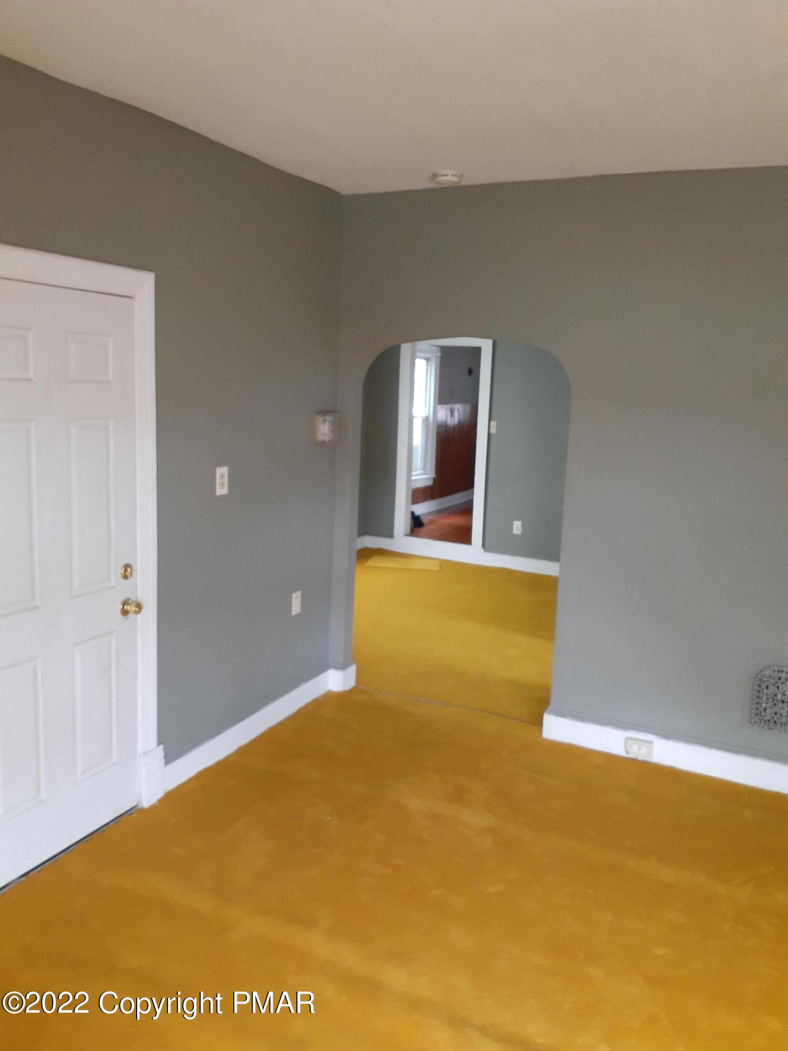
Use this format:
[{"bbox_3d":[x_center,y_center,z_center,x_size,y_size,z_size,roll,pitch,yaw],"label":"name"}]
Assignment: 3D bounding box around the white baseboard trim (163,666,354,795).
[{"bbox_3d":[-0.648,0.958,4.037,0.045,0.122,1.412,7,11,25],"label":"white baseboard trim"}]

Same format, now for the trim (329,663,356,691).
[{"bbox_3d":[-0.295,0.860,4.656,0.096,0.124,0.152,7,11,25],"label":"trim"}]

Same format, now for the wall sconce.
[{"bbox_3d":[-0.336,-0.504,4.241,0.084,0.165,0.172,7,11,25],"label":"wall sconce"}]

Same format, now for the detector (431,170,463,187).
[{"bbox_3d":[0.243,-1.559,3.693,0.131,0.044,0.131,7,11,25],"label":"detector"}]

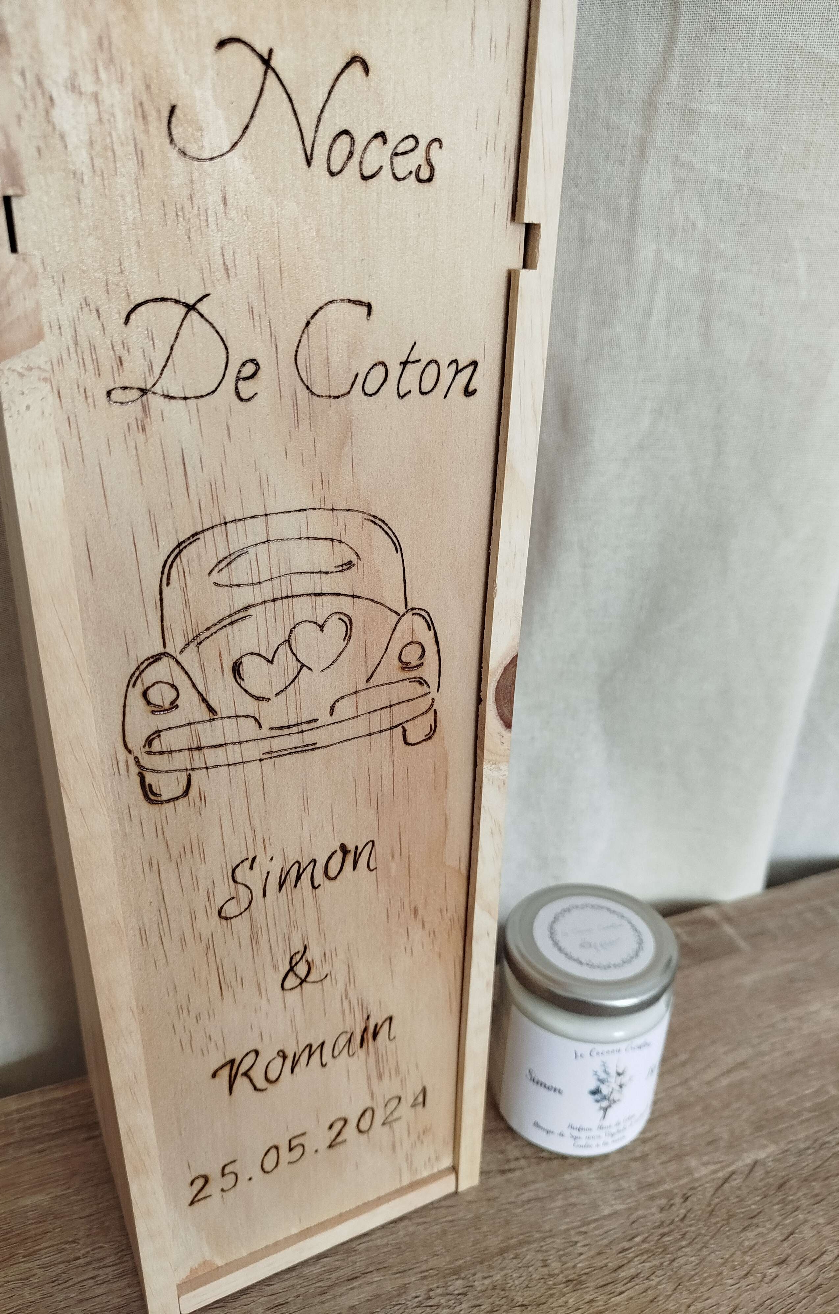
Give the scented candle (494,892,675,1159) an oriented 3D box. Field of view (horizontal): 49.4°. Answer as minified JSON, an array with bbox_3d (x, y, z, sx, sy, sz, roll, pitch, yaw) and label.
[{"bbox_3d":[0.058,0.129,0.326,0.060,0.072,0.060,-2,25,-8],"label":"scented candle"}]

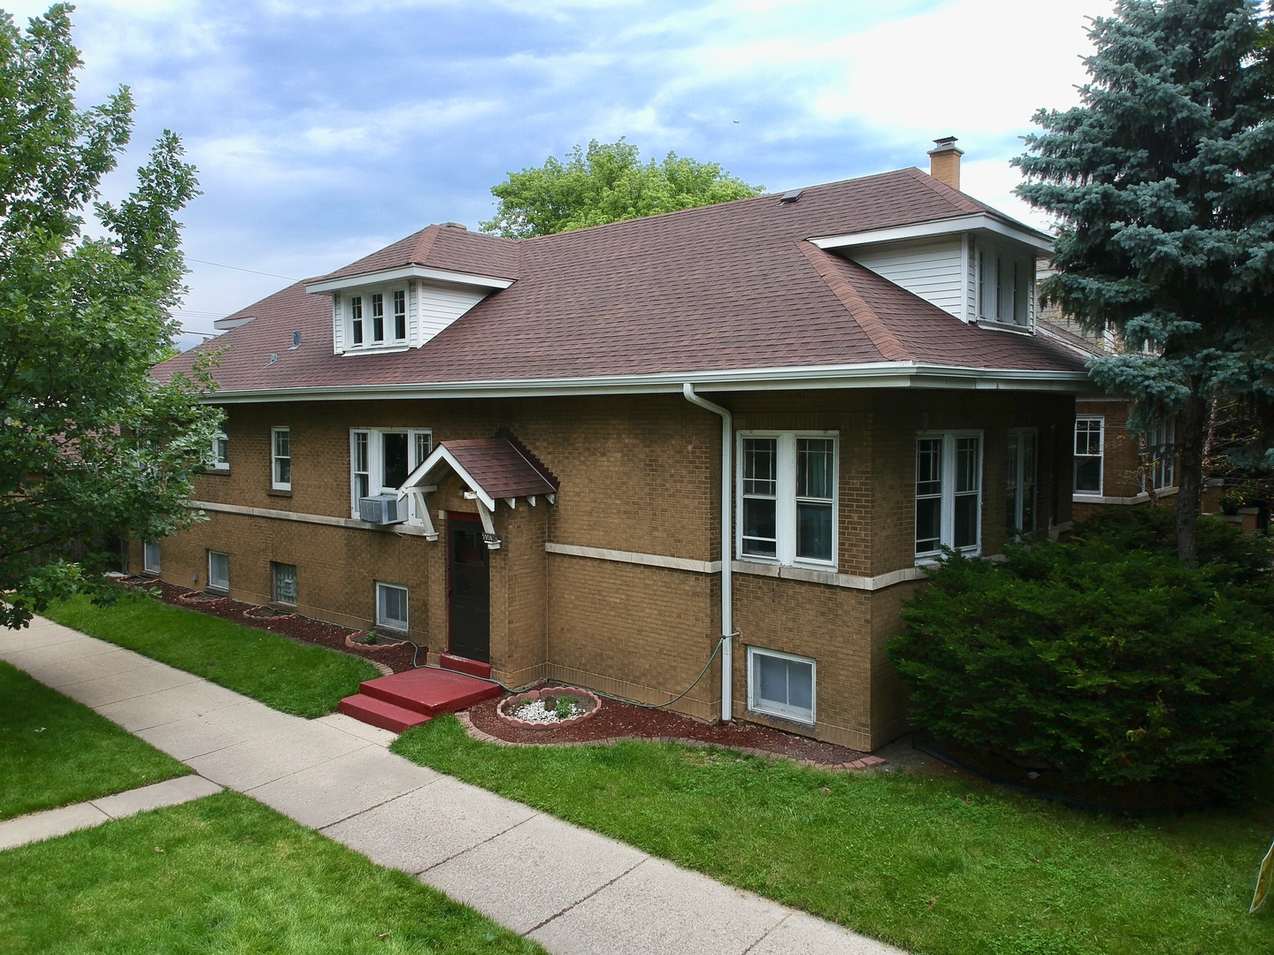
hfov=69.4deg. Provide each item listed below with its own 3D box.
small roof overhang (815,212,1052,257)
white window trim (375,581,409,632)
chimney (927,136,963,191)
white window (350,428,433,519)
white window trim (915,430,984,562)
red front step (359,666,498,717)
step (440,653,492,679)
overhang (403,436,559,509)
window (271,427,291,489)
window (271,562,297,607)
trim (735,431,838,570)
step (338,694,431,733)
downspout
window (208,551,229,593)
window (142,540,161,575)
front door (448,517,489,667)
[{"bbox_3d":[4.605,-3.419,13.864,2.527,0.217,3.553,3,5,40],"label":"small roof overhang"},{"bbox_3d":[-4.373,2.322,16.465,0.940,0.790,0.110,3,5,40],"label":"white window trim"},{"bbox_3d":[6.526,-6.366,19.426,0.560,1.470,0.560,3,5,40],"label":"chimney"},{"bbox_3d":[-4.335,-0.030,16.397,2.416,1.690,0.140,3,5,39],"label":"white window"},{"bbox_3d":[4.053,0.241,11.965,1.511,1.727,0.120,-3,5,-39],"label":"white window trim"},{"bbox_3d":[-3.012,3.148,13.607,1.710,0.175,1.360,3,5,40],"label":"red front step"},{"bbox_3d":[-2.610,2.921,14.226,1.194,0.217,0.168,3,5,40],"label":"step"},{"bbox_3d":[-2.470,-0.084,14.046,2.250,0.967,1.263,3,5,40],"label":"overhang"},{"bbox_3d":[-7.319,-0.386,18.940,0.730,1.323,0.100,3,5,40],"label":"window"},{"bbox_3d":[-7.193,2.185,18.818,0.950,0.825,0.120,3,5,40],"label":"window"},{"bbox_3d":[1.837,0.262,11.380,1.440,1.680,0.120,3,5,40],"label":"trim"},{"bbox_3d":[-3.551,3.353,13.006,1.678,0.163,0.424,3,5,40],"label":"step"},{"bbox_3d":[0.906,1.024,11.535,0.110,4.370,0.960,3,5,40],"label":"downspout"},{"bbox_3d":[-9.526,2.123,20.984,0.938,0.859,0.100,3,5,40],"label":"window"},{"bbox_3d":[-11.966,1.954,22.837,0.965,0.805,0.100,3,5,39],"label":"window"},{"bbox_3d":[-2.543,1.748,14.164,0.967,2.132,0.090,3,5,40],"label":"front door"}]

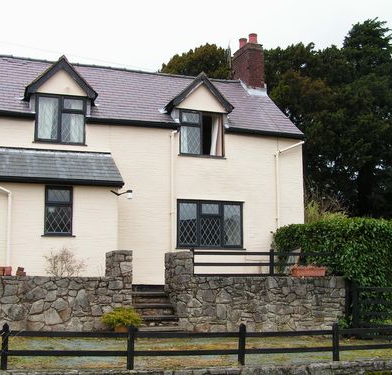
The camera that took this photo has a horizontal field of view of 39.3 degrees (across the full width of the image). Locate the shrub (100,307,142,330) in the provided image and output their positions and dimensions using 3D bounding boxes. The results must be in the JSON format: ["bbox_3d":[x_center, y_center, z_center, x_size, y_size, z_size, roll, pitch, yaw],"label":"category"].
[{"bbox_3d":[-1.319,2.311,9.719,0.720,0.420,0.650,2,-8,-17],"label":"shrub"}]

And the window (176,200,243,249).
[{"bbox_3d":[0.384,0.954,14.002,1.780,1.210,0.100,2,-8,-17],"label":"window"}]

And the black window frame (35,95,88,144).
[{"bbox_3d":[-3.233,-1.614,13.174,1.180,1.170,0.100,2,-8,-17],"label":"black window frame"}]

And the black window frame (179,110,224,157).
[{"bbox_3d":[0.170,-1.377,14.213,1.200,1.180,0.110,2,-8,-17],"label":"black window frame"}]

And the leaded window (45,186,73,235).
[{"bbox_3d":[-2.857,0.482,11.461,0.570,1.060,0.100,2,-8,-17],"label":"leaded window"}]

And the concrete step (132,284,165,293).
[{"bbox_3d":[-1.088,2.107,11.347,0.880,0.130,0.400,2,-8,-17],"label":"concrete step"}]

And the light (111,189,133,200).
[{"bbox_3d":[-1.586,0.145,11.768,0.420,0.240,0.220,2,-8,-17],"label":"light"}]

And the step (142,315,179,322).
[{"bbox_3d":[-0.791,2.477,10.334,0.880,0.120,0.400,2,-8,-17],"label":"step"}]

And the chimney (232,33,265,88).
[{"bbox_3d":[1.762,-3.969,18.016,0.620,1.880,1.200,2,-8,-17],"label":"chimney"}]

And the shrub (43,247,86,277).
[{"bbox_3d":[-2.553,1.517,10.647,0.800,0.720,0.700,2,-8,-17],"label":"shrub"}]

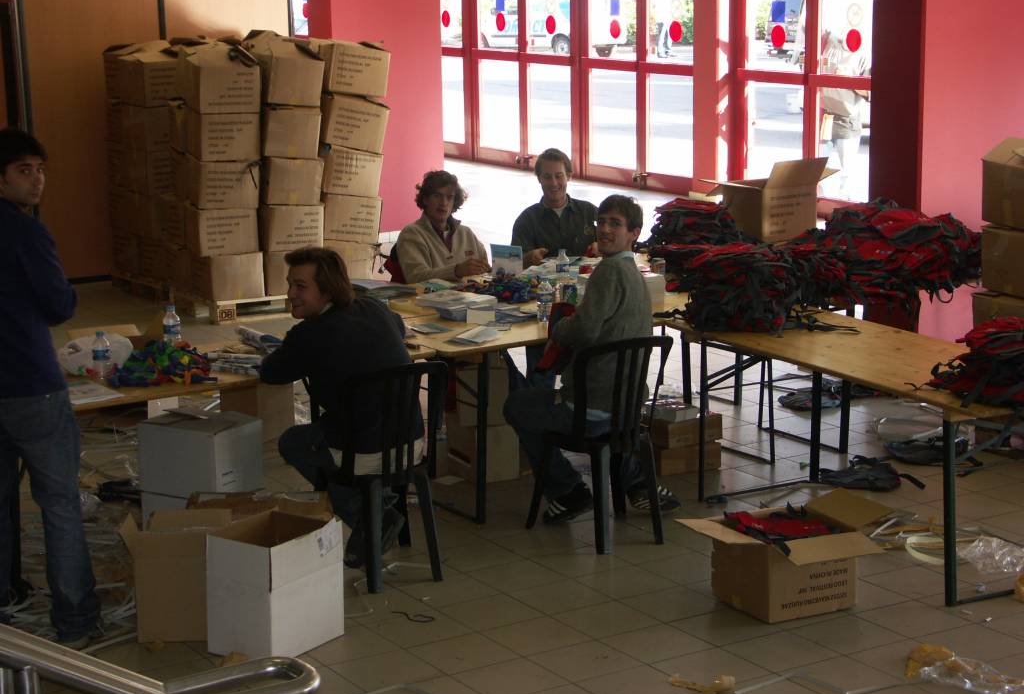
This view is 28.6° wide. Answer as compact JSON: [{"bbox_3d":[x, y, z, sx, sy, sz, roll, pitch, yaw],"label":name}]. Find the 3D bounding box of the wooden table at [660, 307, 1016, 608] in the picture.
[{"bbox_3d":[1.578,0.391,8.283,0.810,0.758,2.000,-7,13,-29],"label":"wooden table"}]

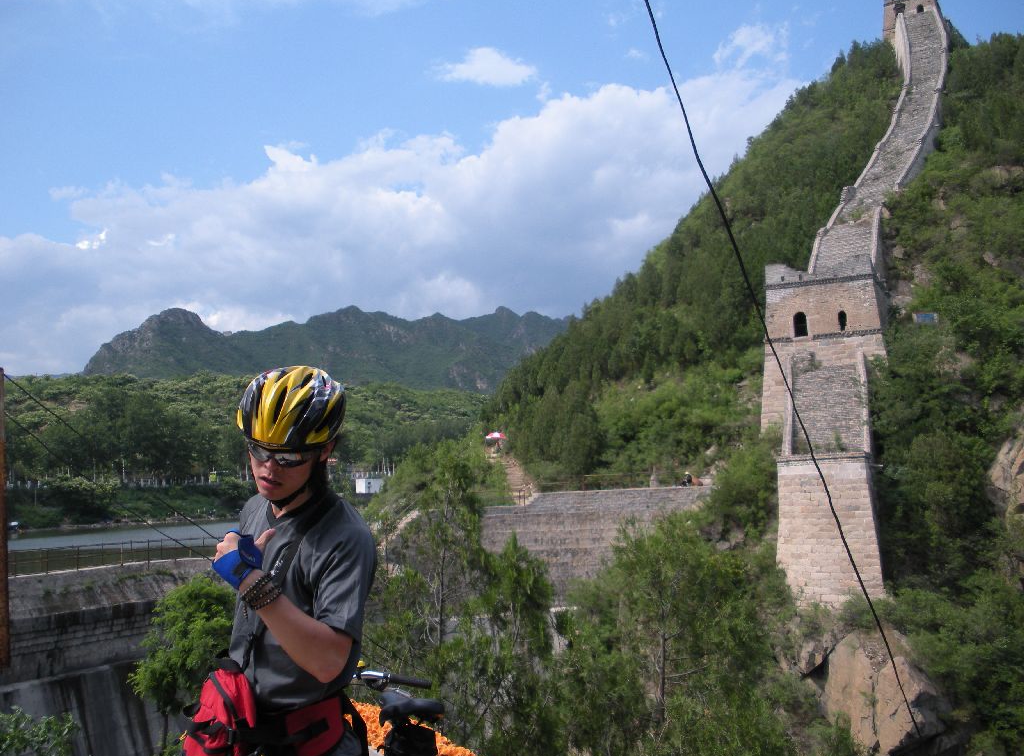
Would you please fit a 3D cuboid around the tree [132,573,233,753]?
[{"bbox_3d":[-4.230,3.950,14.000,1.650,2.700,1.600,0,-4,0],"label":"tree"}]

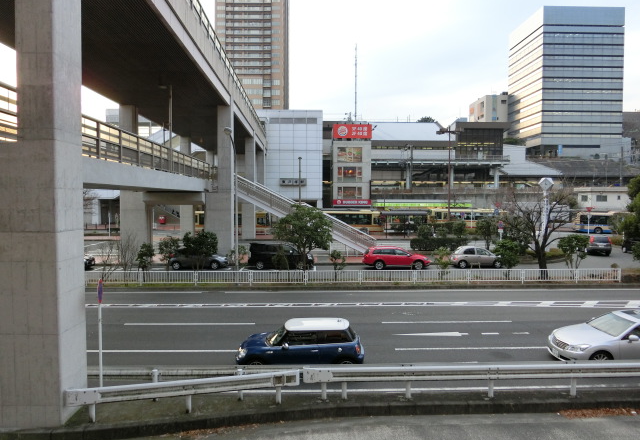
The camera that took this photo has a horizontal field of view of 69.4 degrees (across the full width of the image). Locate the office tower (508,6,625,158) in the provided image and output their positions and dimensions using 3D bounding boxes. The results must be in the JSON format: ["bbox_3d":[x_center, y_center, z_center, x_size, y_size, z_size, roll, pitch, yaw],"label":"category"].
[{"bbox_3d":[92.500,-48.700,176.200,28.900,53.500,27.400,0,2,-2],"label":"office tower"}]

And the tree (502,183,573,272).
[{"bbox_3d":[12.400,0.610,26.300,4.200,5.550,3.900,0,3,-3],"label":"tree"}]

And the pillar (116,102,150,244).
[{"bbox_3d":[-13.100,-2.430,32.800,1.870,10.950,1.200,0,3,-3],"label":"pillar"}]

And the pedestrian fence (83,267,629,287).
[{"bbox_3d":[1.950,3.140,25.400,29.700,0.860,0.120,0,2,-2],"label":"pedestrian fence"}]

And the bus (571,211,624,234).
[{"bbox_3d":[38.700,0.350,61.200,10.500,3.020,2.490,0,3,0],"label":"bus"}]

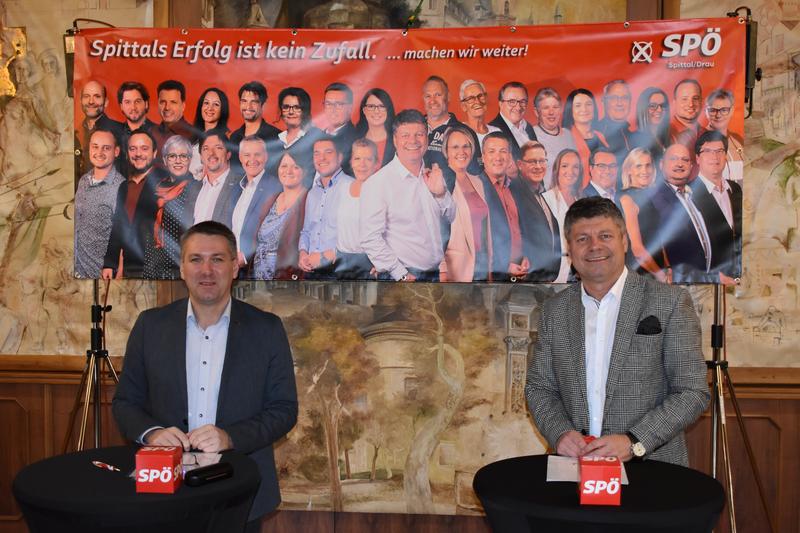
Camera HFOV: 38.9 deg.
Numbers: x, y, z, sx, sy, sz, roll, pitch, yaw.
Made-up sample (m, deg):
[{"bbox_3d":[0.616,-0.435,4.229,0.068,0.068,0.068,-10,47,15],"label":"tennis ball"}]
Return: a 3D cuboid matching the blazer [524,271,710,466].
[{"bbox_3d":[0.663,0.383,3.451,0.560,0.740,0.420,1,3,24],"label":"blazer"}]

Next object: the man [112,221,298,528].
[{"bbox_3d":[-0.590,0.743,3.527,0.560,1.768,0.440,0,3,-3],"label":"man"}]

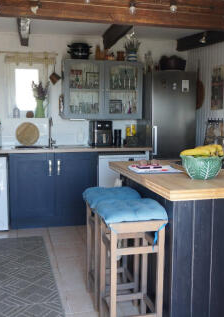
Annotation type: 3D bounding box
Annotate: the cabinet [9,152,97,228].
[{"bbox_3d":[-0.747,0.342,4.487,1.015,0.888,0.580,-1,7,-13],"label":"cabinet"}]

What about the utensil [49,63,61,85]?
[{"bbox_3d":[-0.732,-1.092,4.585,0.150,0.280,0.080,-2,6,-15],"label":"utensil"}]

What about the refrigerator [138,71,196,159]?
[{"bbox_3d":[0.708,-0.167,4.722,0.580,1.850,0.630,-1,7,-13],"label":"refrigerator"}]

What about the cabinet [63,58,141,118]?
[{"bbox_3d":[-0.138,-0.870,4.640,1.020,0.735,0.330,-1,7,-13],"label":"cabinet"}]

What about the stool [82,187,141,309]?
[{"bbox_3d":[0.012,0.633,2.542,0.355,0.745,0.355,-1,7,-13],"label":"stool"}]

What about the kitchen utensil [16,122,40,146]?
[{"bbox_3d":[-1.079,-0.310,4.602,0.298,0.298,0.035,-1,1,-13],"label":"kitchen utensil"}]

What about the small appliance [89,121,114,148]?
[{"bbox_3d":[-0.132,-0.323,4.630,0.230,0.320,0.330,-1,7,-13],"label":"small appliance"}]

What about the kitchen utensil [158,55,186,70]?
[{"bbox_3d":[0.806,-1.218,4.673,0.360,0.245,0.220,-2,6,-15],"label":"kitchen utensil"}]

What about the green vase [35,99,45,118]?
[{"bbox_3d":[-0.936,-0.648,4.625,0.130,0.250,0.130,-1,6,-12],"label":"green vase"}]

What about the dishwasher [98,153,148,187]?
[{"bbox_3d":[0.063,0.337,4.720,0.600,0.840,0.580,-2,6,-15],"label":"dishwasher"}]

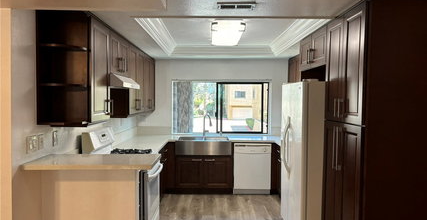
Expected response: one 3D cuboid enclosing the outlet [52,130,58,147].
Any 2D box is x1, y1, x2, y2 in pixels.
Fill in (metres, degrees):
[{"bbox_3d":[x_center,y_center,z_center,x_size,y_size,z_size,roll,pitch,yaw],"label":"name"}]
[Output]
[{"bbox_3d":[-1.397,0.251,2.827,0.015,0.120,0.077,0,2,0],"label":"outlet"}]

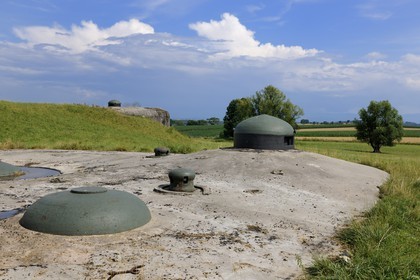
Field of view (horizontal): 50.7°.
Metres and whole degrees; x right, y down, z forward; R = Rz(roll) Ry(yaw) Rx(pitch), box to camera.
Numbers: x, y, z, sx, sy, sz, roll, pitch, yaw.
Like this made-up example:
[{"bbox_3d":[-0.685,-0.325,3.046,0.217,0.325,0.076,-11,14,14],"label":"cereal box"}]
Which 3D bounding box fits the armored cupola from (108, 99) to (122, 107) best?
[{"bbox_3d":[-12.001,-4.586,56.000,1.660,0.930,1.660,0,2,0],"label":"armored cupola"}]

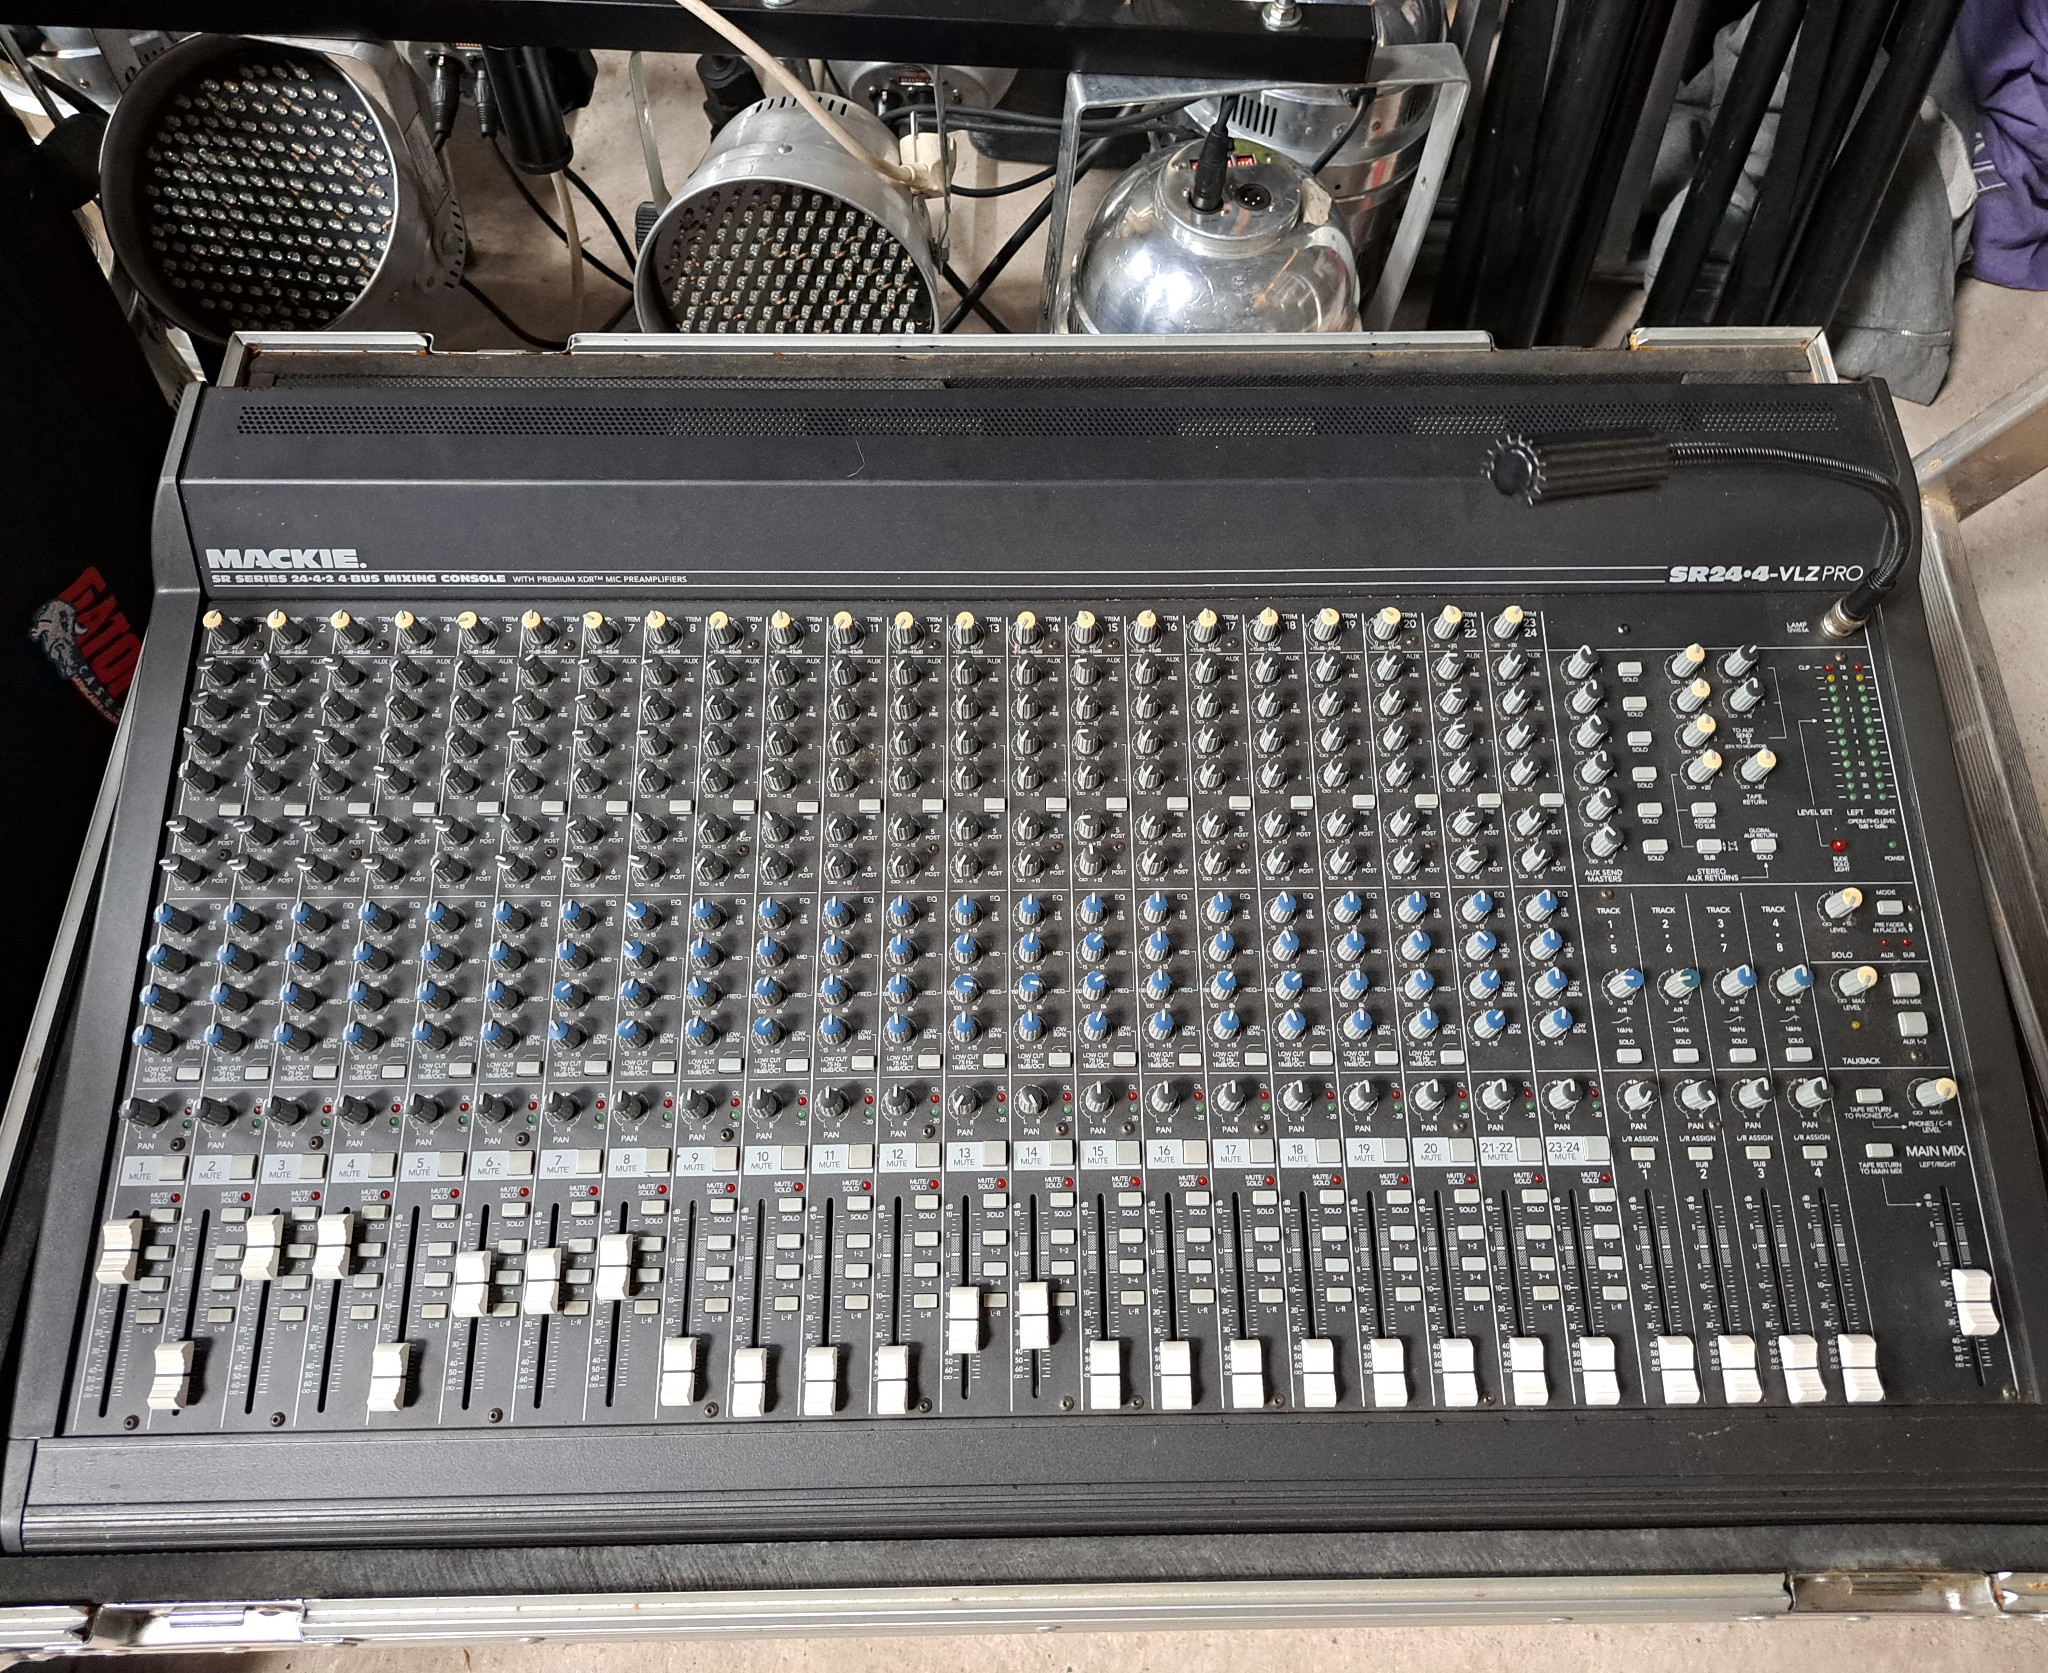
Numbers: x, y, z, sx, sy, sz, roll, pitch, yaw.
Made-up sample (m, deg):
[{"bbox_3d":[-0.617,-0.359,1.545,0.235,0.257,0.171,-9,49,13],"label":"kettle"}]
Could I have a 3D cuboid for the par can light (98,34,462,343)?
[{"bbox_3d":[-0.505,-0.442,1.122,0.205,0.210,0.202,3,99,3],"label":"par can light"}]

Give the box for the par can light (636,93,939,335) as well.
[{"bbox_3d":[-0.154,-0.423,1.096,0.205,0.202,0.210,2,50,2],"label":"par can light"}]

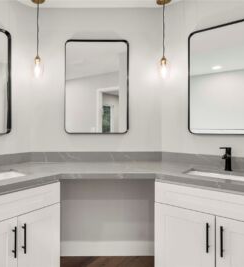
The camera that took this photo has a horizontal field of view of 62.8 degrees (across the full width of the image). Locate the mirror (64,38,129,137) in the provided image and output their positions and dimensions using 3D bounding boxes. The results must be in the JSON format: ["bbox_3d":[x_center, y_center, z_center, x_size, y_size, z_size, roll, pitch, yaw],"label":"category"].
[{"bbox_3d":[-0.238,-0.442,1.913,0.615,0.900,0.030,0,1,0],"label":"mirror"}]

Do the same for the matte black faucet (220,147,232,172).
[{"bbox_3d":[0.775,0.196,1.473,0.048,0.178,0.140,1,1,40],"label":"matte black faucet"}]

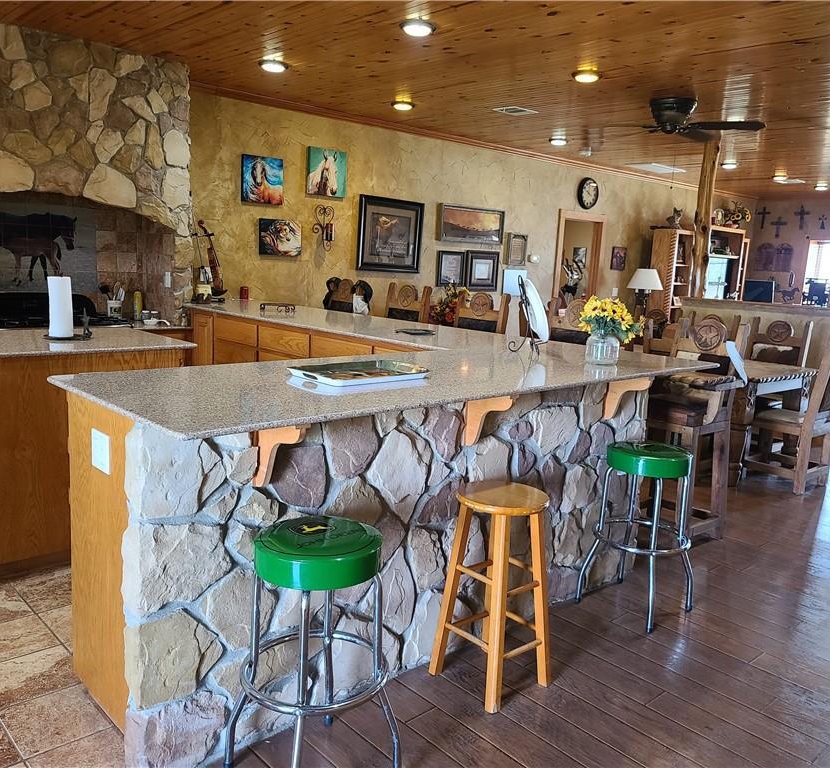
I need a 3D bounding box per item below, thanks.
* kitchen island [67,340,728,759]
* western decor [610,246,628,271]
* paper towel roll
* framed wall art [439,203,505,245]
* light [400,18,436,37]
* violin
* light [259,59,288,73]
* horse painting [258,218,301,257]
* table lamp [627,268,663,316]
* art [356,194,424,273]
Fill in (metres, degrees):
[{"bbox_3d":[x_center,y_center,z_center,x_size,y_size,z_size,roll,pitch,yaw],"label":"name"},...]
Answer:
[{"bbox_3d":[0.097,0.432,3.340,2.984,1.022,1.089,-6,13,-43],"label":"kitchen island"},{"bbox_3d":[3.065,-1.890,11.171,0.380,0.336,0.033,-5,12,-41],"label":"western decor"},{"bbox_3d":[-1.756,-0.379,3.660,0.125,0.300,0.125,-6,14,-43],"label":"paper towel roll"},{"bbox_3d":[0.697,-1.942,9.052,1.060,0.422,0.067,-5,12,-41],"label":"framed wall art"},{"bbox_3d":[0.018,-1.956,4.068,0.200,0.035,0.200,3,10,-1],"label":"light"},{"bbox_3d":[-1.628,-1.021,5.916,0.100,0.590,0.205,-14,14,-13],"label":"violin"},{"bbox_3d":[-0.962,-2.166,5.028,0.200,0.040,0.200,3,10,-1],"label":"light"},{"bbox_3d":[-1.185,-1.286,6.513,0.425,0.300,0.035,-6,13,-43],"label":"horse painting"},{"bbox_3d":[3.049,-1.138,9.818,0.470,0.780,0.470,-6,14,-43],"label":"table lamp"},{"bbox_3d":[-0.239,-1.493,7.457,0.860,0.720,0.050,-6,14,-43],"label":"art"}]

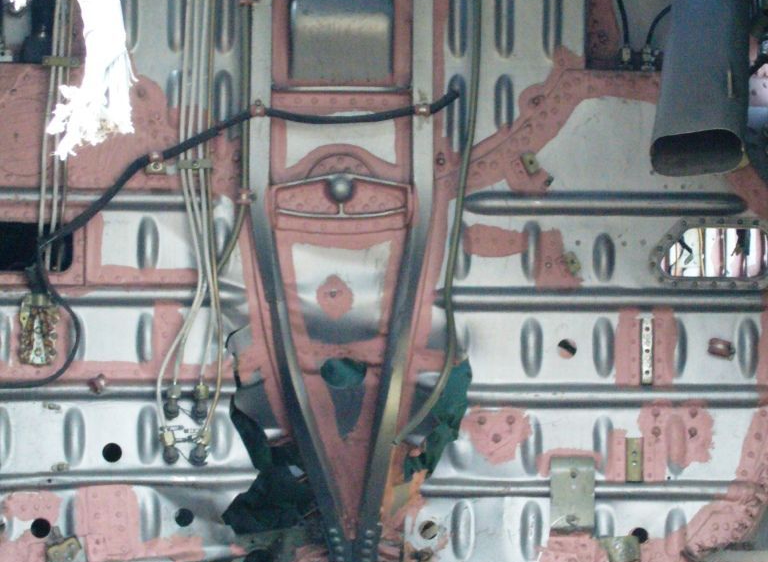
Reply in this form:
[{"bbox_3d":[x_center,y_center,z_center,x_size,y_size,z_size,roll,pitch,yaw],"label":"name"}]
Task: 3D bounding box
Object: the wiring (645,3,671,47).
[{"bbox_3d":[0.358,-0.335,3.640,0.034,0.058,0.030,0,3,0],"label":"wiring"}]

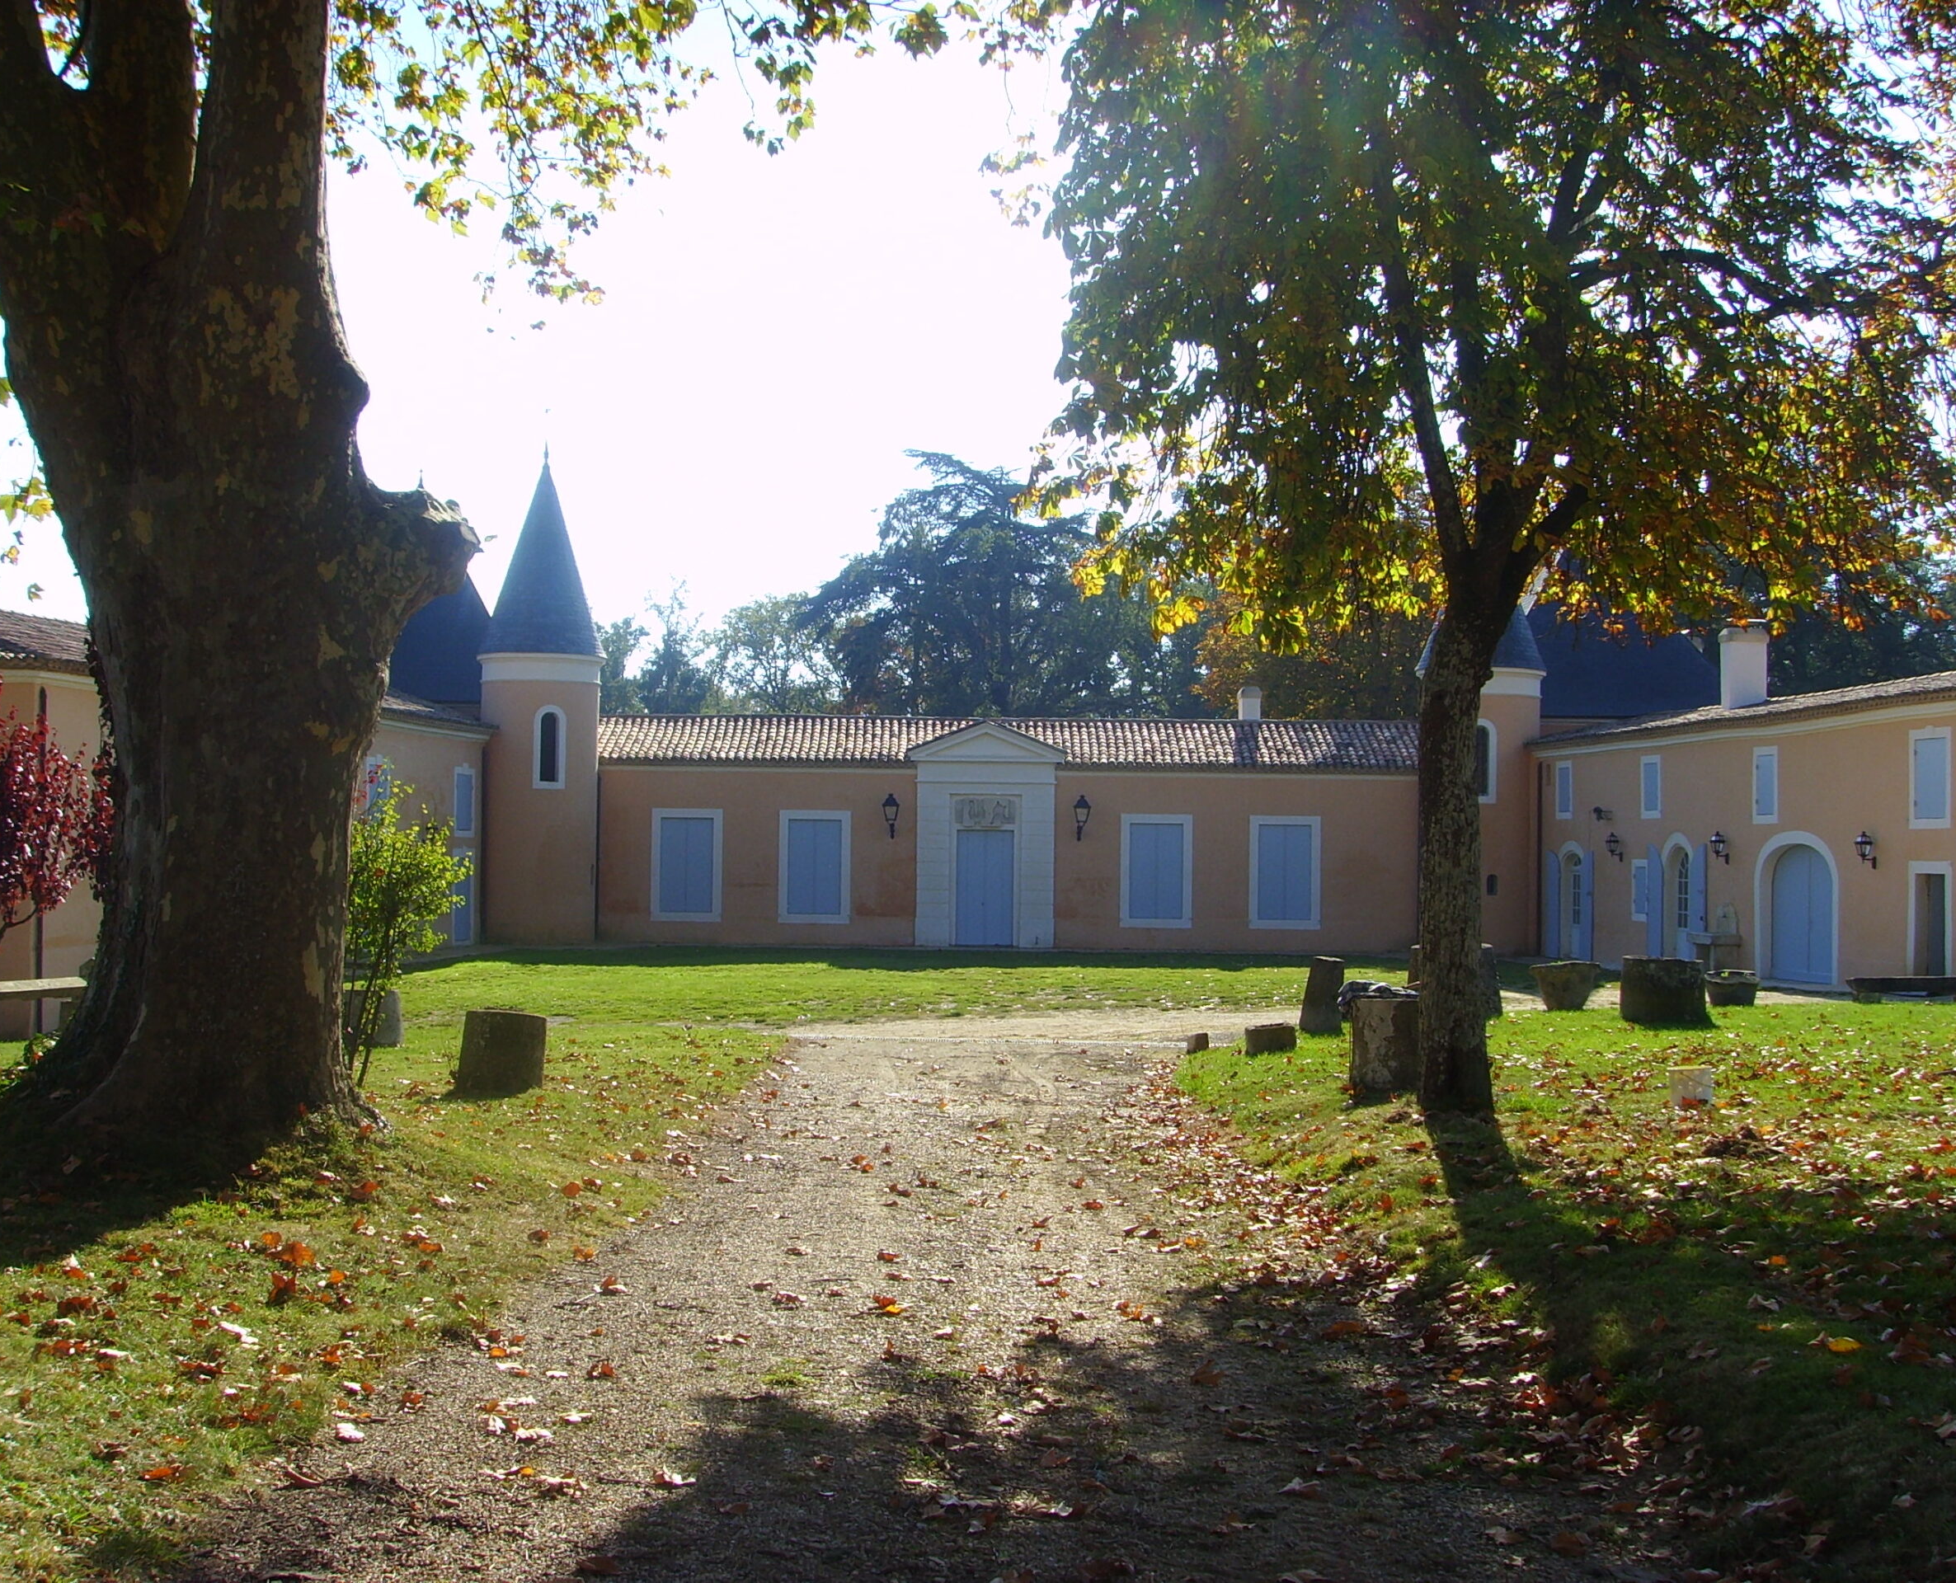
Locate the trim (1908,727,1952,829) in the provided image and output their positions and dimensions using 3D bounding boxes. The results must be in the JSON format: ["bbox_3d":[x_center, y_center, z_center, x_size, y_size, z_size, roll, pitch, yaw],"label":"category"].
[{"bbox_3d":[14.781,-0.195,36.867,0.150,1.552,1.171,1,-2,-9],"label":"trim"}]

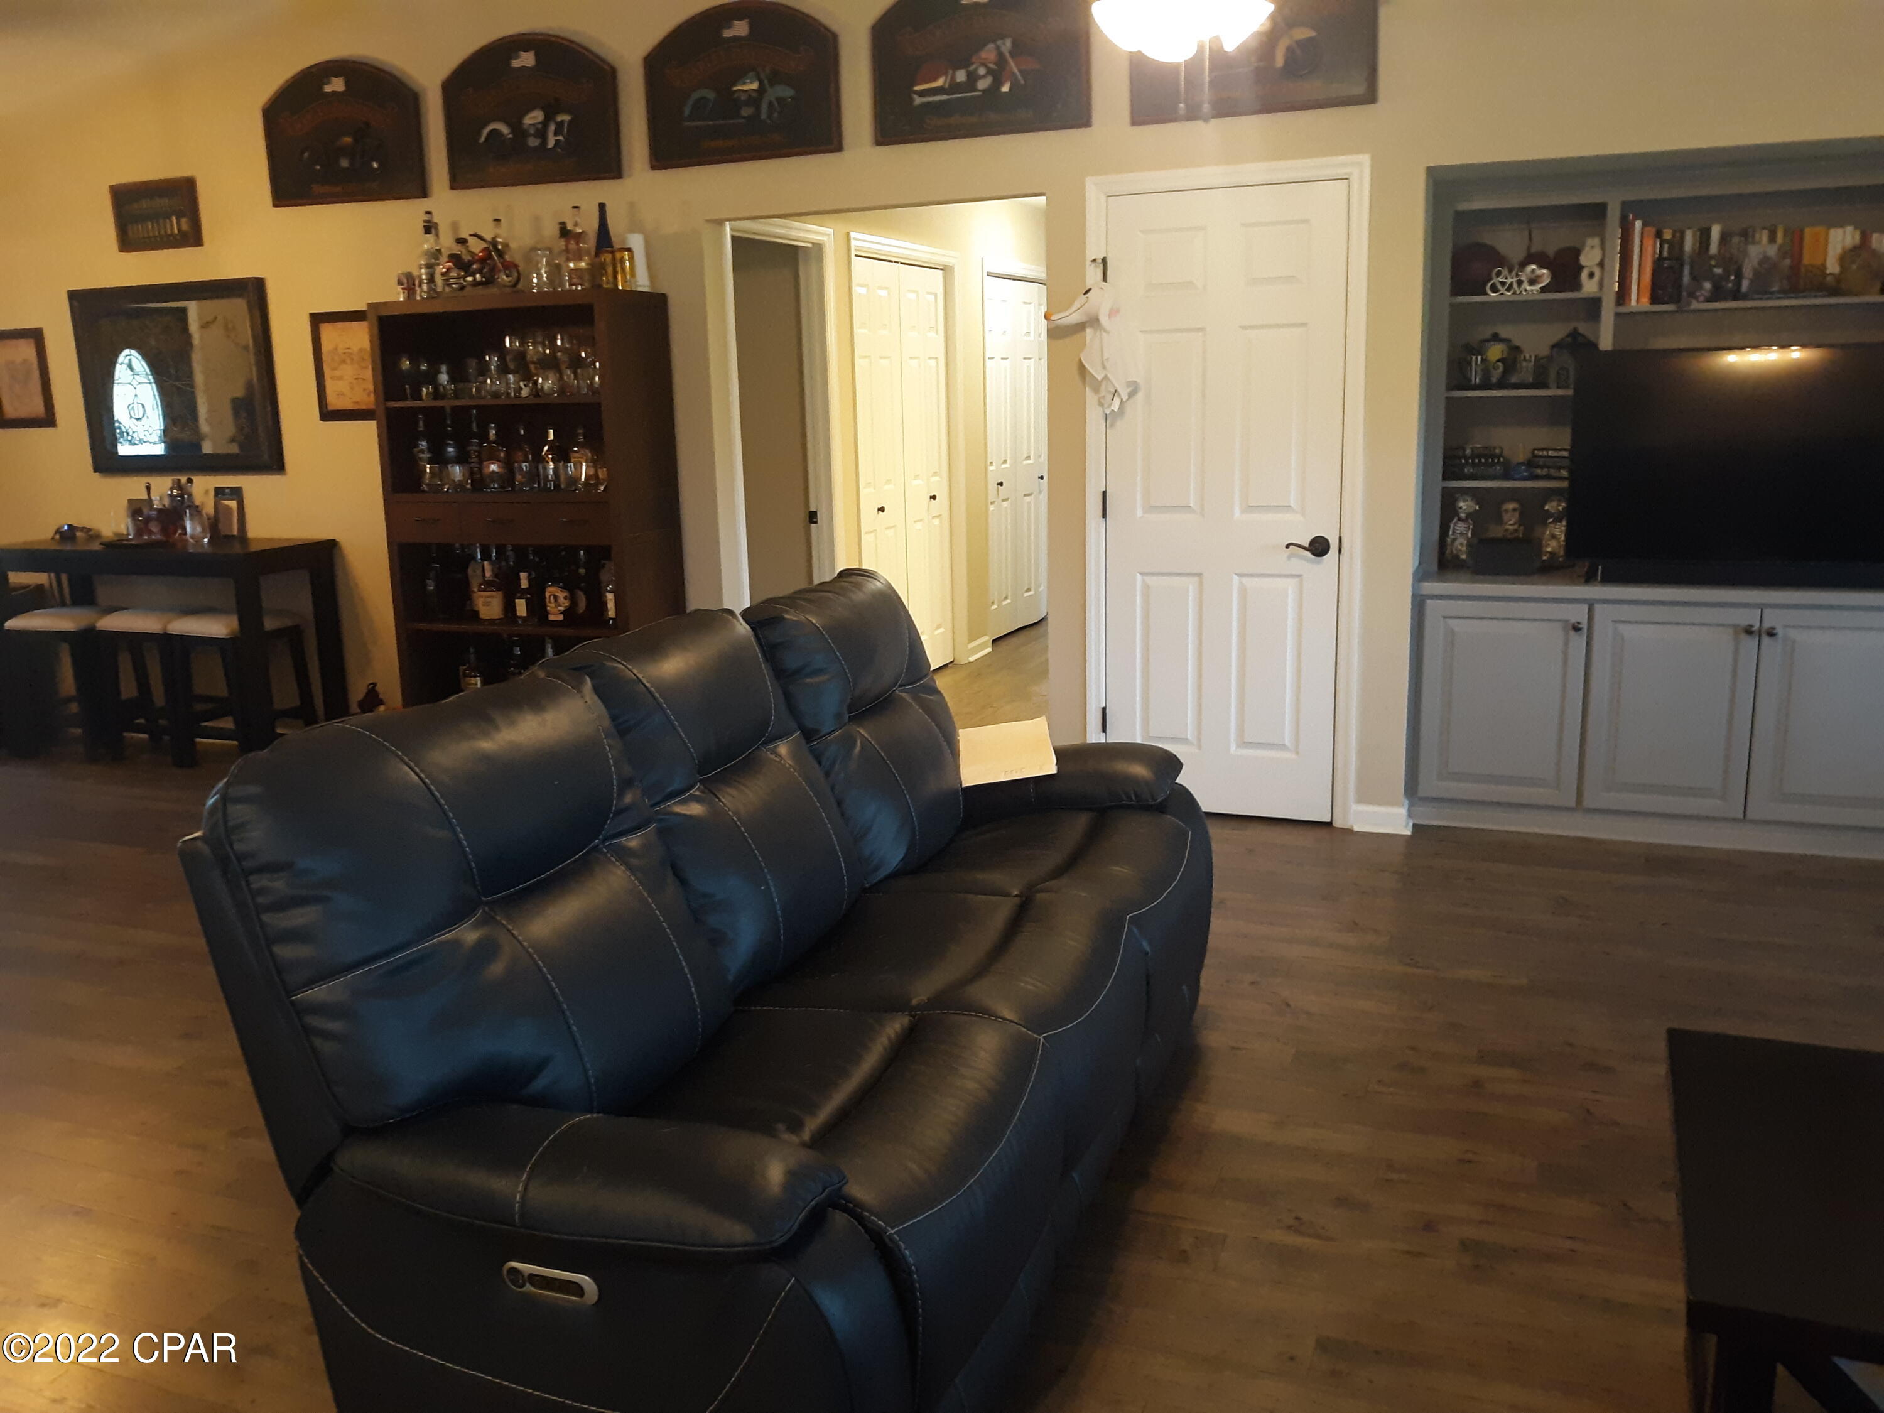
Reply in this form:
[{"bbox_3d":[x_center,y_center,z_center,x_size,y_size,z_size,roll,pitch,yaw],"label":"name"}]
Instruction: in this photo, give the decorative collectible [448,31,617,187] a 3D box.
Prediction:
[{"bbox_3d":[-1.519,-2.195,5.618,0.746,0.520,0.030,3,13,22],"label":"decorative collectible"}]

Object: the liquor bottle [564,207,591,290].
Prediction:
[{"bbox_3d":[-1.262,-1.582,5.279,0.082,0.289,0.082,3,13,22],"label":"liquor bottle"}]

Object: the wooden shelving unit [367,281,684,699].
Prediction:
[{"bbox_3d":[-1.527,-0.592,5.737,1.028,1.822,0.405,3,13,22],"label":"wooden shelving unit"}]

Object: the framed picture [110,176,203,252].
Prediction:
[{"bbox_3d":[-3.283,-2.047,6.370,0.443,0.270,0.035,3,13,22],"label":"framed picture"}]

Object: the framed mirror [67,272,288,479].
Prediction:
[{"bbox_3d":[-3.271,-1.393,6.508,1.073,0.779,0.040,3,13,22],"label":"framed mirror"}]

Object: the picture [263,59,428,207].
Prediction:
[{"bbox_3d":[-2.339,-2.234,5.945,0.738,0.523,0.030,3,13,22],"label":"picture"}]

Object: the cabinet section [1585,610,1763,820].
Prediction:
[{"bbox_3d":[2.237,0.017,4.693,0.459,0.657,0.022,3,13,22],"label":"cabinet section"}]

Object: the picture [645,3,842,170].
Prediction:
[{"bbox_3d":[-0.699,-2.162,5.290,0.744,0.516,0.030,3,13,22],"label":"picture"}]

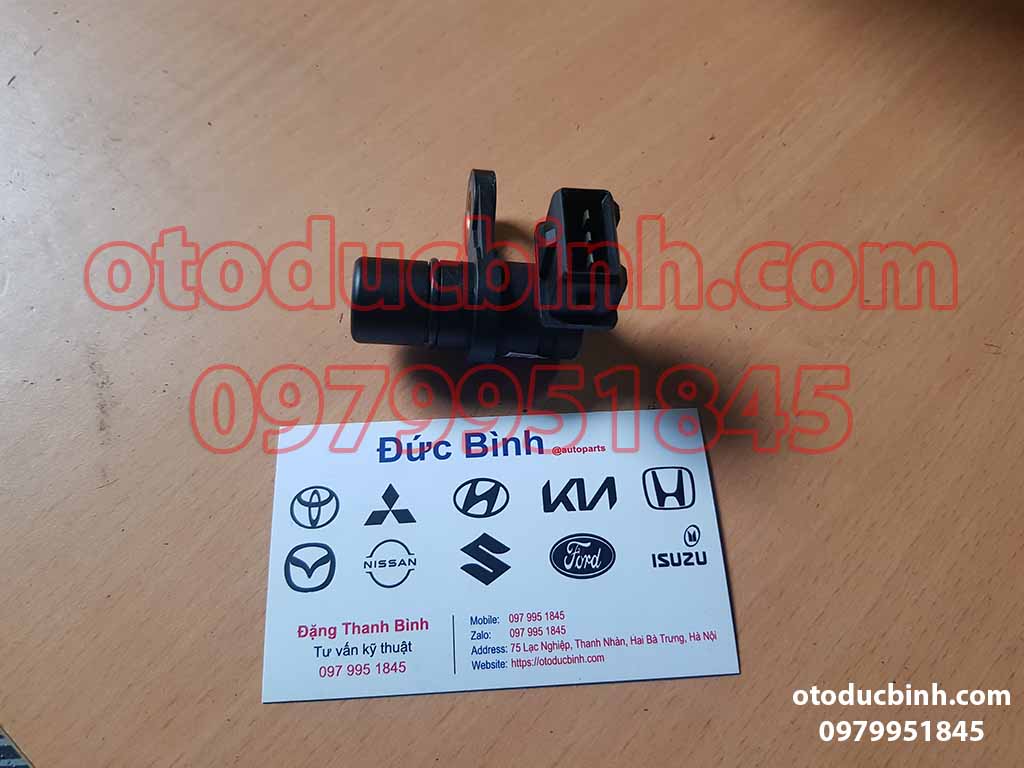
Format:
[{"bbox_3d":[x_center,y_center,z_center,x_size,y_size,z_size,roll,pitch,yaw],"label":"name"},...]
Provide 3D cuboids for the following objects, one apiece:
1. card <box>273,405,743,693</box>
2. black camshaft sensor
[{"bbox_3d":[-0.003,0.032,0.155,0.090,0.001,0.054,-2,67,-3],"label":"card"},{"bbox_3d":[-0.007,-0.029,0.161,0.053,0.035,0.045,-1,67,-7],"label":"black camshaft sensor"}]

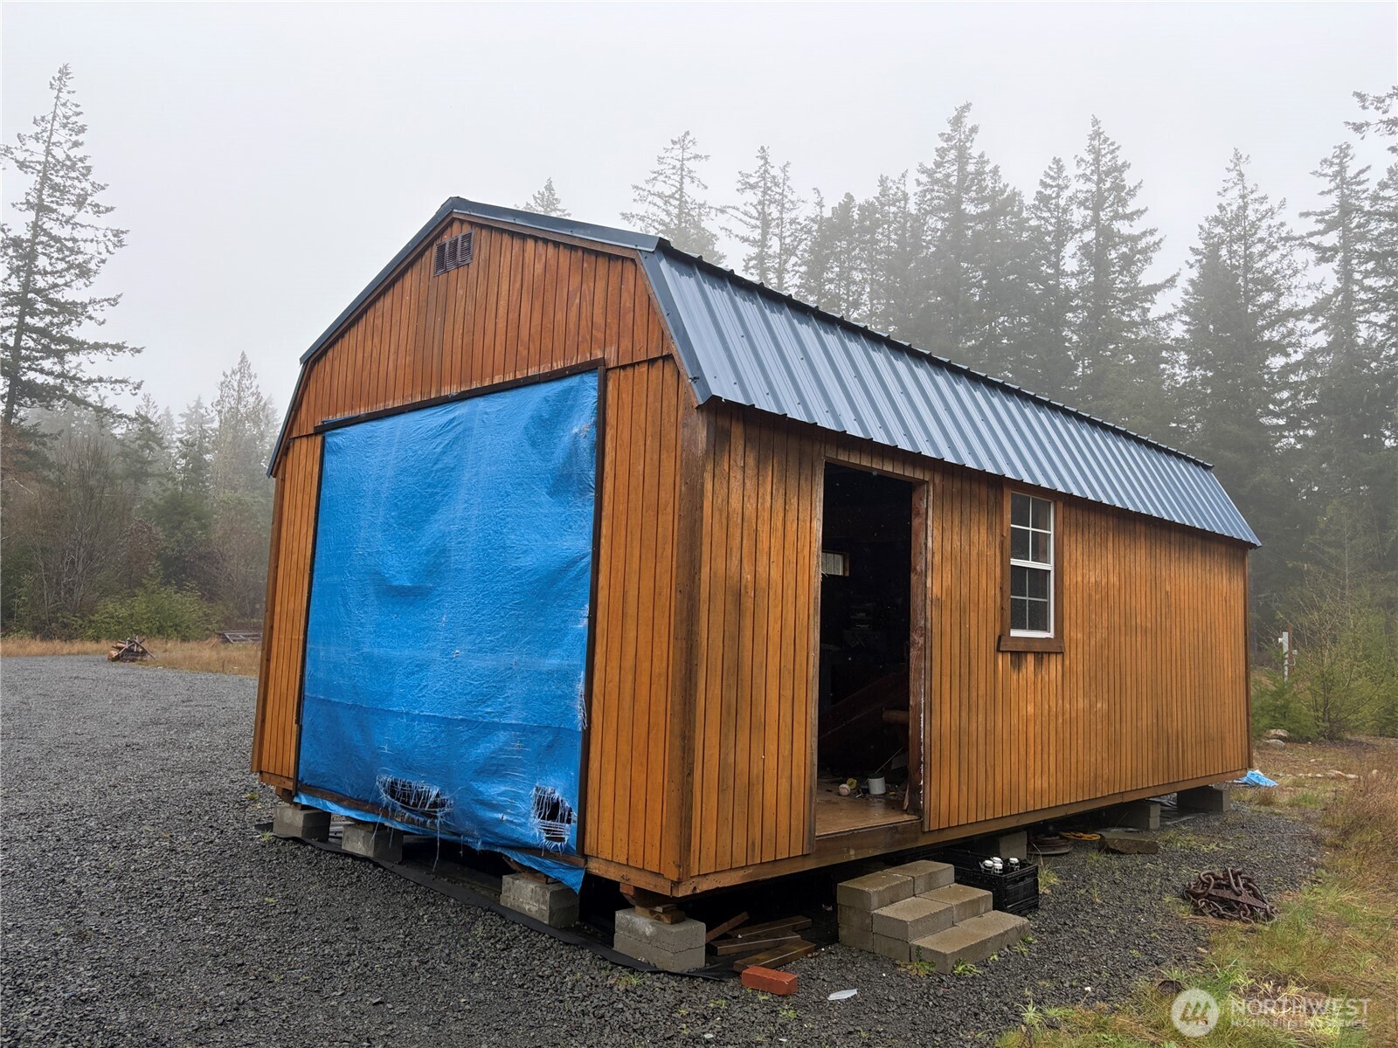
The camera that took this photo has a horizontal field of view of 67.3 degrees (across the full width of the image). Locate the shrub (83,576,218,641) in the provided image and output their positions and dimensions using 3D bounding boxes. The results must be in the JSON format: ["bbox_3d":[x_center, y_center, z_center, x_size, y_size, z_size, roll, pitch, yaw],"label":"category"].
[{"bbox_3d":[-22.453,3.466,43.000,5.500,2.750,4.200,5,-7,-27],"label":"shrub"}]

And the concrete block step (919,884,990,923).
[{"bbox_3d":[1.244,1.849,5.105,0.192,0.093,0.400,-3,-8,40],"label":"concrete block step"}]

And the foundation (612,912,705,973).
[{"bbox_3d":[-0.176,1.833,4.642,0.196,0.180,0.400,8,-8,-43],"label":"foundation"}]

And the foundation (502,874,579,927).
[{"bbox_3d":[-0.800,1.895,5.301,0.400,0.180,0.196,-4,-8,44],"label":"foundation"}]

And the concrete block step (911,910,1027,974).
[{"bbox_3d":[1.253,1.912,4.820,0.195,0.094,0.805,-3,-8,40],"label":"concrete block step"}]

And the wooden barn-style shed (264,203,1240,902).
[{"bbox_3d":[1.060,0.266,8.483,4.265,3.538,7.415,-4,-9,44],"label":"wooden barn-style shed"}]

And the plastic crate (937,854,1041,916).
[{"bbox_3d":[1.495,1.952,5.685,0.520,0.235,0.420,-3,-8,40],"label":"plastic crate"}]

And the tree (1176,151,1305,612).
[{"bbox_3d":[19.711,-3.910,37.863,5.100,19.938,5.100,-1,-7,28],"label":"tree"}]

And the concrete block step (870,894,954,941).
[{"bbox_3d":[0.982,1.807,4.800,0.192,0.093,0.400,-3,-8,40],"label":"concrete block step"}]

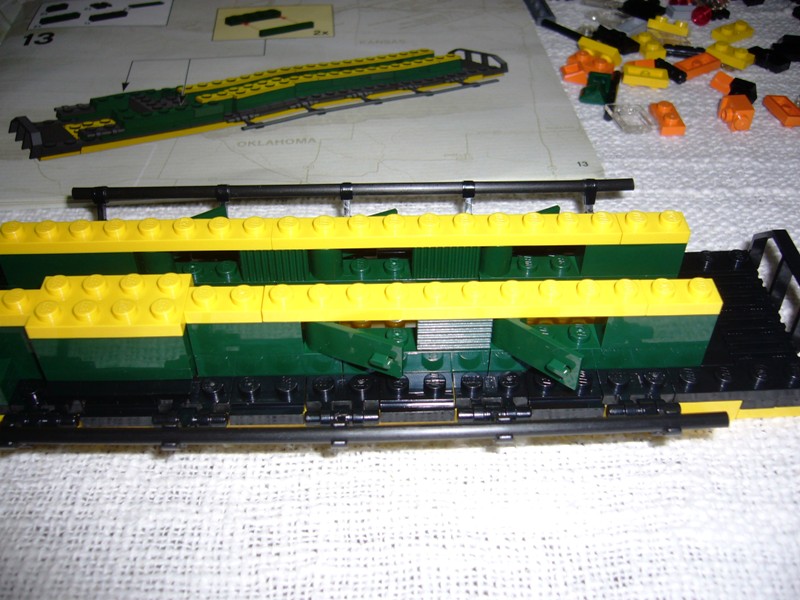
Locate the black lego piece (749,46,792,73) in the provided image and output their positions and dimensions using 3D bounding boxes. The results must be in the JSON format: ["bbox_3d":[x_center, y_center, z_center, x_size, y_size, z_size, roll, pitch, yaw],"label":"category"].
[{"bbox_3d":[0.139,-0.092,0.307,0.008,0.004,0.015,-31,50,-28],"label":"black lego piece"}]

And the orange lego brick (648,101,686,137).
[{"bbox_3d":[0.091,-0.062,0.275,0.008,0.005,0.016,-1,43,0],"label":"orange lego brick"}]

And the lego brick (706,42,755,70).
[{"bbox_3d":[0.126,-0.093,0.308,0.016,0.005,0.008,33,52,31],"label":"lego brick"}]

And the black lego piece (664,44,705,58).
[{"bbox_3d":[0.110,-0.096,0.313,0.016,0.004,0.004,9,43,10],"label":"black lego piece"}]

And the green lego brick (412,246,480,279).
[{"bbox_3d":[0.011,-0.012,0.194,0.016,0.011,0.008,-1,42,1],"label":"green lego brick"}]

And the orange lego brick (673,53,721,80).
[{"bbox_3d":[0.111,-0.087,0.303,0.016,0.005,0.008,-21,46,-21],"label":"orange lego brick"}]

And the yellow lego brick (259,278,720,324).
[{"bbox_3d":[0.019,-0.001,0.171,0.096,0.005,0.008,-1,43,0],"label":"yellow lego brick"}]

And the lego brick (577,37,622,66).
[{"bbox_3d":[0.076,-0.094,0.309,0.016,0.008,0.005,33,88,33],"label":"lego brick"}]

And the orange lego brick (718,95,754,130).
[{"bbox_3d":[0.113,-0.062,0.273,0.008,0.008,0.011,-1,43,0],"label":"orange lego brick"}]

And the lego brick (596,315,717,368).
[{"bbox_3d":[0.055,0.006,0.178,0.024,0.016,0.008,-1,42,1],"label":"lego brick"}]

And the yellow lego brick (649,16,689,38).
[{"bbox_3d":[0.109,-0.110,0.326,0.016,0.005,0.008,20,23,17],"label":"yellow lego brick"}]

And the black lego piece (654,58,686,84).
[{"bbox_3d":[0.101,-0.086,0.303,0.005,0.004,0.015,-15,44,-15],"label":"black lego piece"}]

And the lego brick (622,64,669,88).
[{"bbox_3d":[0.090,-0.082,0.298,0.016,0.005,0.008,8,43,11],"label":"lego brick"}]

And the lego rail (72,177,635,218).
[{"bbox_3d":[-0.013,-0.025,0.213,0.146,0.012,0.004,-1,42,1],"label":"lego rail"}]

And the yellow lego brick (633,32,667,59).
[{"bbox_3d":[0.098,-0.100,0.317,0.008,0.005,0.016,-12,43,-11],"label":"yellow lego brick"}]

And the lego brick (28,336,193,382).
[{"bbox_3d":[-0.060,0.008,0.173,0.032,0.012,0.012,-1,42,-1],"label":"lego brick"}]

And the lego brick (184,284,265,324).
[{"bbox_3d":[-0.037,0.000,0.173,0.016,0.005,0.008,-1,42,1],"label":"lego brick"}]

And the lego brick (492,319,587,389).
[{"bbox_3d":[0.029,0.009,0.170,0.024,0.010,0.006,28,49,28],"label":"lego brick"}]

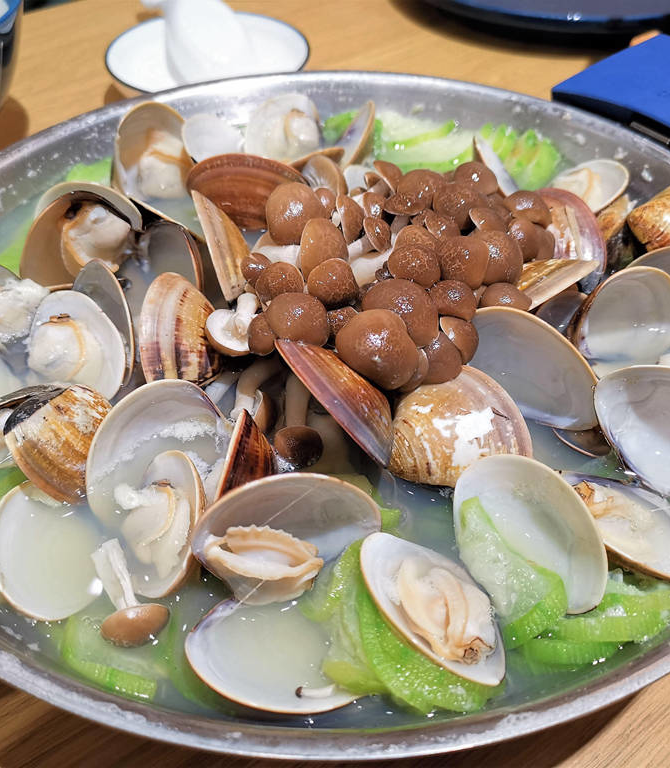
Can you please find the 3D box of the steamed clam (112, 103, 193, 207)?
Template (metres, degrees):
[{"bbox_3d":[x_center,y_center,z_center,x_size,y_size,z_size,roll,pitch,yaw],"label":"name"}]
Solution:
[{"bbox_3d":[-0.079,-0.097,0.339,0.035,0.042,0.014,14,-4,-41],"label":"steamed clam"}]

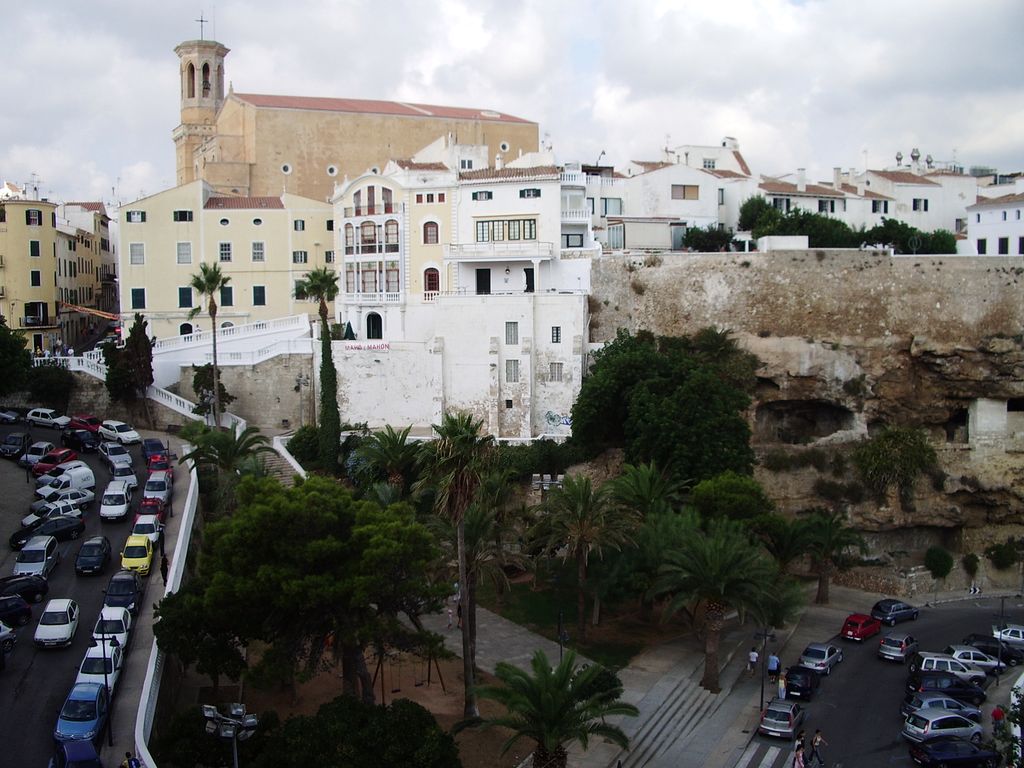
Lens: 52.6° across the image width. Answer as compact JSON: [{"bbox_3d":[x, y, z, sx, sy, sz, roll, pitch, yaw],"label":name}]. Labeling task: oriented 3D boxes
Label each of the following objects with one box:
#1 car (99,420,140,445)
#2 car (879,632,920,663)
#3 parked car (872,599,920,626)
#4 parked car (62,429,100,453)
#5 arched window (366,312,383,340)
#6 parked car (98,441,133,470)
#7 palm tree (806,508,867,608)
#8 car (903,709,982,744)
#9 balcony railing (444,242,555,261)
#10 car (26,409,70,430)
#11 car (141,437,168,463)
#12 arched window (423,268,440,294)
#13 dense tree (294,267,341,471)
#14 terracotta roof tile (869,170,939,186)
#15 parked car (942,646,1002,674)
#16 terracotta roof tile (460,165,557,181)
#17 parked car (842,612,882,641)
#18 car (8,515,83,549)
[{"bbox_3d":[-34.130,4.201,89.812,4.100,1.430,1.700,8,11,36],"label":"car"},{"bbox_3d":[25.112,17.039,67.198,1.660,1.460,3.850,4,4,33],"label":"car"},{"bbox_3d":[28.054,16.656,75.698,3.850,1.440,1.650,-1,4,-35],"label":"parked car"},{"bbox_3d":[-38.860,4.900,93.280,4.050,1.570,1.700,9,10,39],"label":"parked car"},{"bbox_3d":[-12.948,-5.415,97.500,1.650,2.650,0.350,2,6,24],"label":"arched window"},{"bbox_3d":[-34.160,6.080,89.230,1.700,1.430,4.150,-2,9,-34],"label":"parked car"},{"bbox_3d":[23.415,12.550,75.670,4.600,7.300,4.600,-1,5,0],"label":"palm tree"},{"bbox_3d":[23.220,18.390,55.530,4.200,1.540,1.760,0,4,-22],"label":"car"},{"bbox_3d":[-1.121,-11.924,92.827,10.600,1.400,1.600,1,5,21],"label":"balcony railing"},{"bbox_3d":[-40.473,3.121,90.508,3.750,1.400,1.620,6,8,17],"label":"car"},{"bbox_3d":[-31.360,5.840,90.630,1.700,1.480,4.100,0,8,-20],"label":"car"},{"bbox_3d":[-7.503,-9.600,96.500,1.600,2.400,0.300,1,6,20],"label":"arched window"},{"bbox_3d":[-16.290,-1.256,89.193,4.000,17.600,4.000,-1,5,0],"label":"dense tree"},{"bbox_3d":[43.590,-22.820,115.000,6.400,1.800,4.300,-2,5,-17],"label":"terracotta roof tile"},{"bbox_3d":[30.031,17.975,67.280,3.800,1.420,1.640,1,4,0],"label":"parked car"},{"bbox_3d":[-0.230,-19.770,97.000,9.600,1.500,3.400,2,5,24],"label":"terracotta roof tile"},{"bbox_3d":[24.088,16.607,71.192,1.560,1.420,3.600,4,7,43],"label":"parked car"},{"bbox_3d":[-29.525,9.398,65.956,4.200,1.450,1.740,-3,10,-40],"label":"car"}]

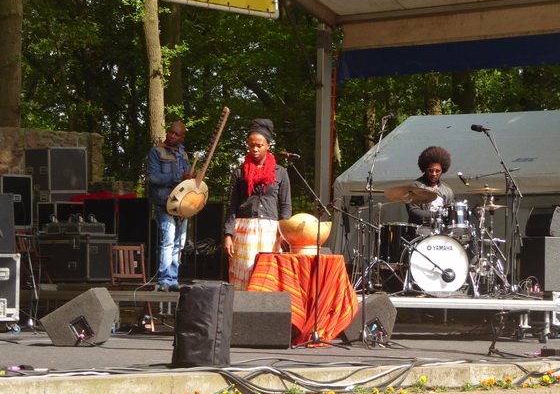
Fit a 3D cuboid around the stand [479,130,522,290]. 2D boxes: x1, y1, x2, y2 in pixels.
[{"bbox_3d":[2.083,0.142,20.000,0.500,1.520,0.480,0,0,0],"label":"stand"}]

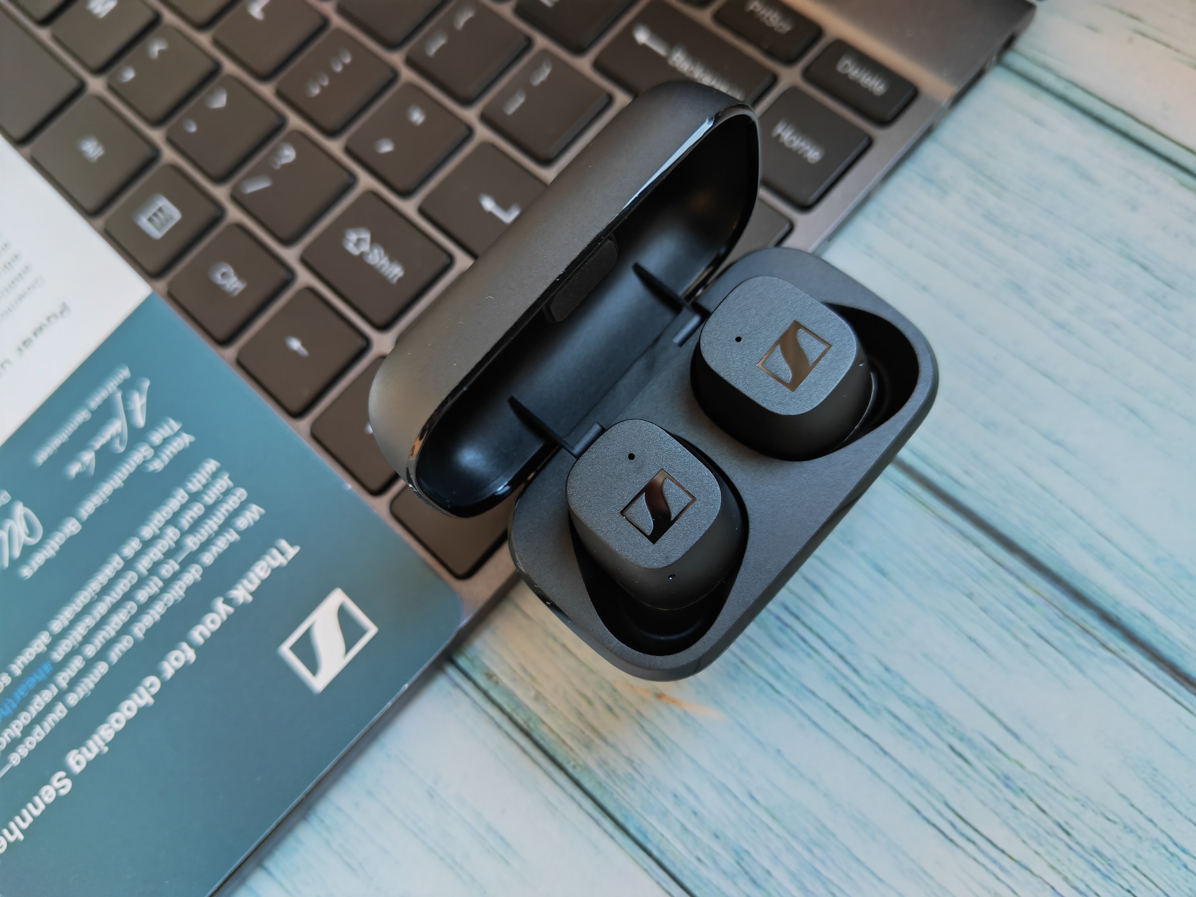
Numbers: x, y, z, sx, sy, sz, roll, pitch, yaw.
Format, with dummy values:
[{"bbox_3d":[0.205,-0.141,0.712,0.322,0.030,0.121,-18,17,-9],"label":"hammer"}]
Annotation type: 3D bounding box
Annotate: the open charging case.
[{"bbox_3d":[0.010,-0.004,0.121,0.049,0.058,0.059,40,82,17],"label":"open charging case"}]

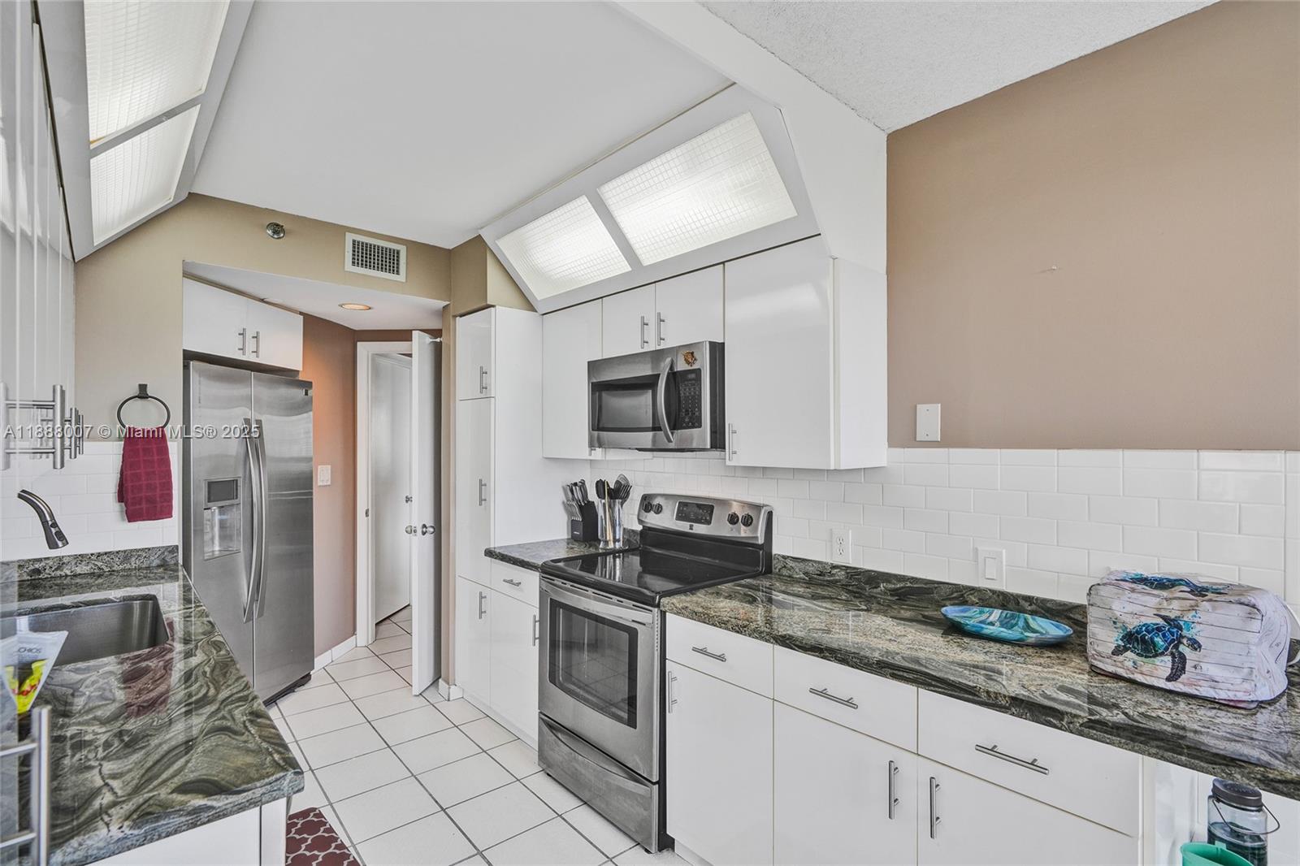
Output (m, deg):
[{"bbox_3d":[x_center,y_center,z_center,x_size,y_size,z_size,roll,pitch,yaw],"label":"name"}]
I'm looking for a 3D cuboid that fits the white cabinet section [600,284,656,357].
[{"bbox_3d":[0.024,-0.490,2.781,0.335,0.324,0.374,2,-2,-42],"label":"white cabinet section"}]

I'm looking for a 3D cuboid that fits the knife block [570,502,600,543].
[{"bbox_3d":[-0.343,0.471,3.152,0.130,0.215,0.105,1,-2,-41],"label":"knife block"}]

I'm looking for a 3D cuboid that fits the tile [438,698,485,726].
[{"bbox_3d":[-1.059,1.544,3.226,0.186,0.010,0.326,1,-1,-41],"label":"tile"}]

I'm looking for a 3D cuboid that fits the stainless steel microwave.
[{"bbox_3d":[0.119,-0.130,2.523,0.395,0.409,0.756,1,-2,-41],"label":"stainless steel microwave"}]

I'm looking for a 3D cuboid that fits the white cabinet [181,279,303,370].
[{"bbox_3d":[-2.409,-0.552,3.100,0.510,0.335,0.920,0,-1,3],"label":"white cabinet"}]

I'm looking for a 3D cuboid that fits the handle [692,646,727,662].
[{"bbox_3d":[0.204,0.726,1.901,0.036,0.012,0.137,1,-1,-43],"label":"handle"}]

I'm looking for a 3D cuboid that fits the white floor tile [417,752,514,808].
[{"bbox_3d":[-0.799,1.509,2.515,0.320,0.010,0.320,1,-1,-40],"label":"white floor tile"}]

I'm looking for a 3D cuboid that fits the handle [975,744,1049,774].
[{"bbox_3d":[0.796,0.712,1.267,0.036,0.012,0.137,1,-1,-43],"label":"handle"}]

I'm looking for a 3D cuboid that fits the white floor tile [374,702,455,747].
[{"bbox_3d":[-1.190,1.459,2.894,0.306,0.010,0.309,1,-2,-41],"label":"white floor tile"}]

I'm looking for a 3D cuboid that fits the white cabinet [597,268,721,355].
[{"bbox_3d":[0.146,-0.501,2.639,0.330,0.313,0.762,1,-1,-43],"label":"white cabinet"}]

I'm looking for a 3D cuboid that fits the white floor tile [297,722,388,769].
[{"bbox_3d":[-1.488,1.513,2.802,0.320,0.010,0.320,1,-1,-40],"label":"white floor tile"}]

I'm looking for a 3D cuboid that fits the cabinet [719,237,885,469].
[{"bbox_3d":[0.555,-0.261,2.096,0.330,0.763,0.453,1,-2,-41],"label":"cabinet"}]

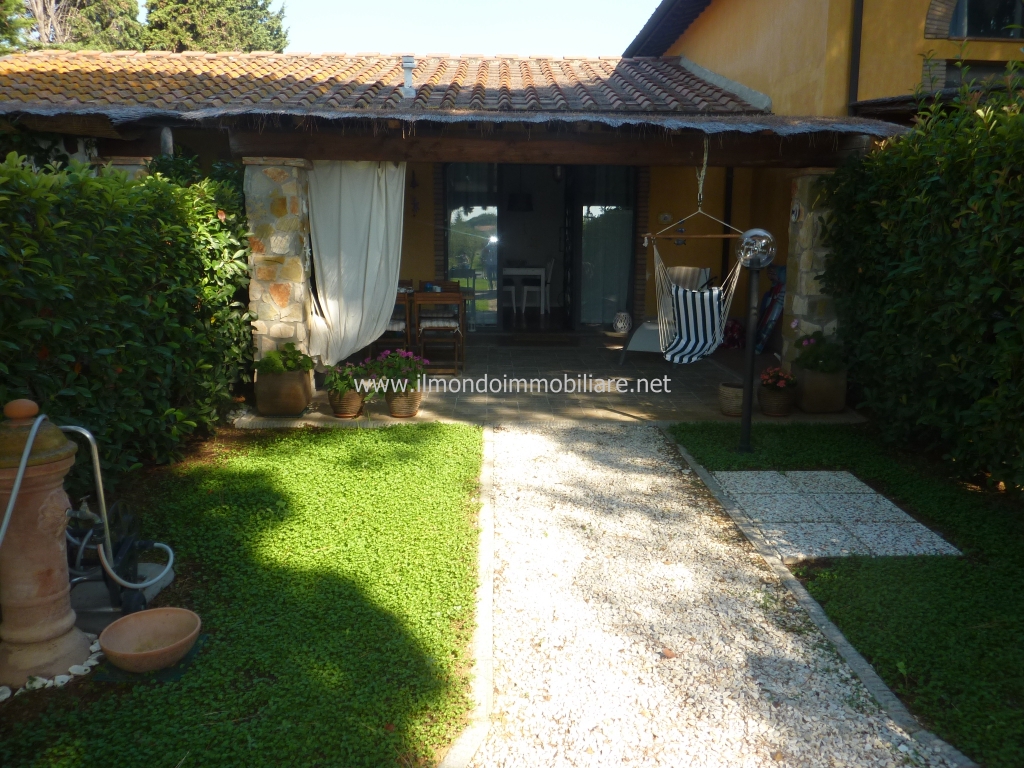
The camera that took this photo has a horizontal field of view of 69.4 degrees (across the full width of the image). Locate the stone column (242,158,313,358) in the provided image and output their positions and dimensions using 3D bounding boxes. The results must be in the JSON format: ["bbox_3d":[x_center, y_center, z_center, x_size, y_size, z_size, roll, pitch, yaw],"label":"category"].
[{"bbox_3d":[-1.965,-0.846,6.249,0.410,1.970,0.380,0,11,-1],"label":"stone column"}]

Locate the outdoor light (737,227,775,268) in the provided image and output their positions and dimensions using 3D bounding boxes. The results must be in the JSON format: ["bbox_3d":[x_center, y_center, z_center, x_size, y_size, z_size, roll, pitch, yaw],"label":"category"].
[{"bbox_3d":[1.575,-0.873,4.763,0.261,0.261,0.261,0,11,-1],"label":"outdoor light"}]

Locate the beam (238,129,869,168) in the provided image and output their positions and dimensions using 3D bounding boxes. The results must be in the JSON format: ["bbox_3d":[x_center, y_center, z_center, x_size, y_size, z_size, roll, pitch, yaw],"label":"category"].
[{"bbox_3d":[0.326,-2.009,6.212,5.300,0.260,0.220,0,11,-1],"label":"beam"}]

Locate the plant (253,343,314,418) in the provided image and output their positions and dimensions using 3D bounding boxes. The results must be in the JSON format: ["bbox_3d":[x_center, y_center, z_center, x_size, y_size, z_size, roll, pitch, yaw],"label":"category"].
[{"bbox_3d":[-1.847,-0.038,6.008,0.430,0.520,0.410,0,11,-1],"label":"plant"}]

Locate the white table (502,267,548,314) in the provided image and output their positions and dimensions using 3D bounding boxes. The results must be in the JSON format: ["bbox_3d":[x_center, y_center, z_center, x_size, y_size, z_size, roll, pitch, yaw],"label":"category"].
[{"bbox_3d":[0.162,-1.607,12.645,0.820,0.750,0.950,0,11,-1],"label":"white table"}]

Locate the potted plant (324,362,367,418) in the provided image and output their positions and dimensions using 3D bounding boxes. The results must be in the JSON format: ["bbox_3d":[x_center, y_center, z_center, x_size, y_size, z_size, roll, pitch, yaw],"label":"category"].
[{"bbox_3d":[-1.337,0.032,5.936,0.340,0.420,0.330,0,11,-1],"label":"potted plant"}]

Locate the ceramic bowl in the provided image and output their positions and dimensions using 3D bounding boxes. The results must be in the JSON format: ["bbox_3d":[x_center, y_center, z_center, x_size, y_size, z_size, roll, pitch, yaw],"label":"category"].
[{"bbox_3d":[-1.214,0.890,2.511,0.301,0.120,0.301,0,11,-1],"label":"ceramic bowl"}]

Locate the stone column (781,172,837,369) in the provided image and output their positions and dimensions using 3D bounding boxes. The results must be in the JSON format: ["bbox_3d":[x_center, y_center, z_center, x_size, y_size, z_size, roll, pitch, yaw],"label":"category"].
[{"bbox_3d":[2.591,-0.829,6.377,0.410,1.890,0.380,0,11,-1],"label":"stone column"}]

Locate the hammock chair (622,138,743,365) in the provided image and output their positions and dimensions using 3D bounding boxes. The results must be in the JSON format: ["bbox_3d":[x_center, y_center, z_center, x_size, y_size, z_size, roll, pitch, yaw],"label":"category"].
[{"bbox_3d":[1.548,-1.104,6.240,0.920,1.830,0.620,4,12,18],"label":"hammock chair"}]

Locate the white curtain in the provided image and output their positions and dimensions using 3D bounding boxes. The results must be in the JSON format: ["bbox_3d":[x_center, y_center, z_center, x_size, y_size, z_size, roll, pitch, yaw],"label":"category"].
[{"bbox_3d":[-1.316,-1.036,6.420,0.820,1.780,0.200,0,11,-1],"label":"white curtain"}]

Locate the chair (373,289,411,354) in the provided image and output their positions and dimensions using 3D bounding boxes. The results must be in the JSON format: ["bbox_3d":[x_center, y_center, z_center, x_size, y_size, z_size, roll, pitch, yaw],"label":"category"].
[{"bbox_3d":[-1.266,-0.507,7.562,0.460,0.860,0.540,0,11,-1],"label":"chair"}]

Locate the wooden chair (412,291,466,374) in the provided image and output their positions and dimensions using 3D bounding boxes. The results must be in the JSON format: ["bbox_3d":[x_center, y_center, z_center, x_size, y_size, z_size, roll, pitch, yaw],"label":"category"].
[{"bbox_3d":[-0.742,-0.547,7.669,0.470,0.840,0.520,0,11,-1],"label":"wooden chair"}]

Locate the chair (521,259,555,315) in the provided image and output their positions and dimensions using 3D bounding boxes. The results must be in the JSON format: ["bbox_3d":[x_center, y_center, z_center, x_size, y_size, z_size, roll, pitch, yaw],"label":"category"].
[{"bbox_3d":[0.437,-1.643,12.434,0.520,0.900,0.450,0,11,-1],"label":"chair"}]

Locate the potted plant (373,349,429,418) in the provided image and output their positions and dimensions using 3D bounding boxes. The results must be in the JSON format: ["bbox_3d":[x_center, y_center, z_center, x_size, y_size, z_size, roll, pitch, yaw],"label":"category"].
[{"bbox_3d":[-0.892,-0.018,5.916,0.450,0.530,0.420,0,11,-1],"label":"potted plant"}]

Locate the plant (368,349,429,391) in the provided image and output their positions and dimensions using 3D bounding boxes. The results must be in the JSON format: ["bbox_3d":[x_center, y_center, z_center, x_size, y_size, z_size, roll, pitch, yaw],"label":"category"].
[{"bbox_3d":[-0.904,-0.114,5.887,0.470,0.350,0.420,0,11,-1],"label":"plant"}]

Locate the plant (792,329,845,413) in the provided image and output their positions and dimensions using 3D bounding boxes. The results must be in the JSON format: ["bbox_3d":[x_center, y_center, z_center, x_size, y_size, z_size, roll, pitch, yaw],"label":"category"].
[{"bbox_3d":[2.496,-0.117,6.002,0.380,0.630,0.360,0,11,-1],"label":"plant"}]

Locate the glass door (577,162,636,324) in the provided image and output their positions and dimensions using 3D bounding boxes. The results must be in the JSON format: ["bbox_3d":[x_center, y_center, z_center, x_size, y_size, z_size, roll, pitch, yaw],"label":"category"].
[{"bbox_3d":[1.240,-1.810,10.022,0.830,2.250,0.080,0,11,-1],"label":"glass door"}]

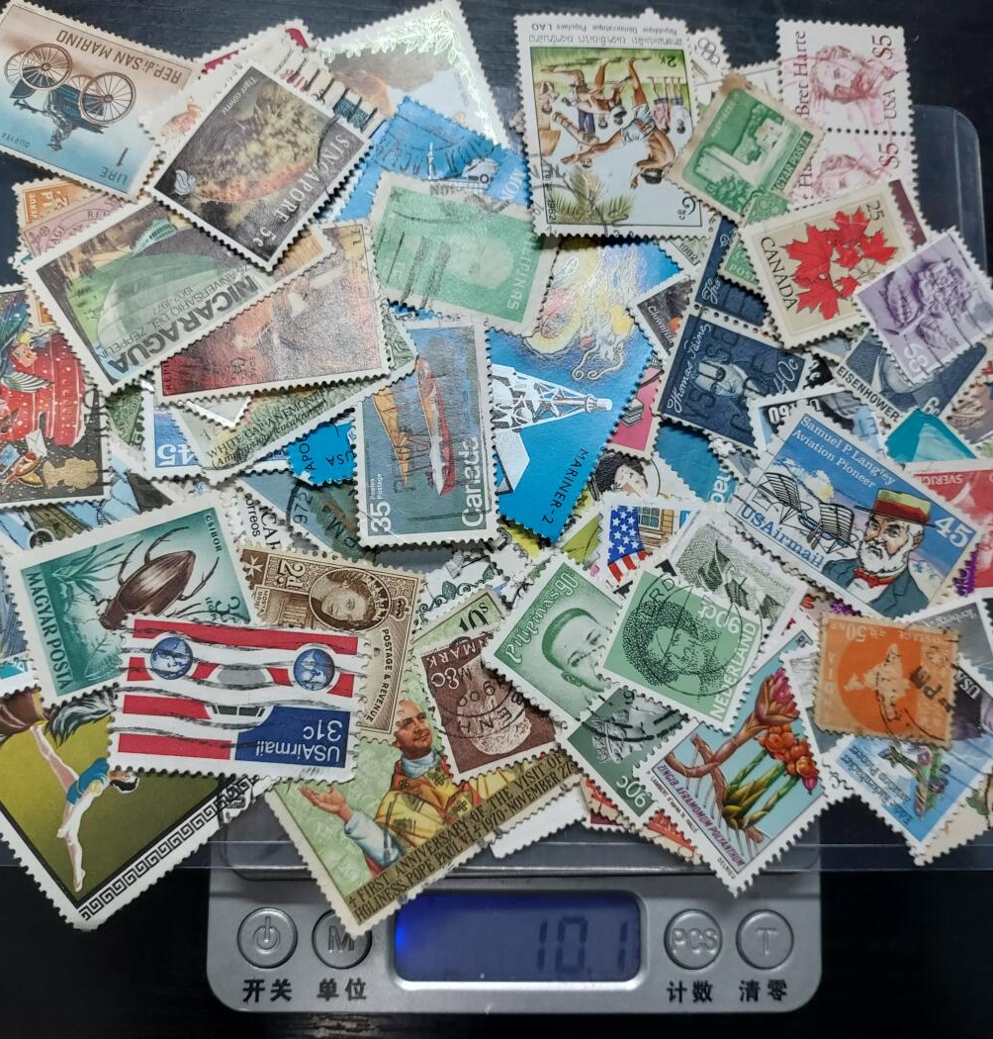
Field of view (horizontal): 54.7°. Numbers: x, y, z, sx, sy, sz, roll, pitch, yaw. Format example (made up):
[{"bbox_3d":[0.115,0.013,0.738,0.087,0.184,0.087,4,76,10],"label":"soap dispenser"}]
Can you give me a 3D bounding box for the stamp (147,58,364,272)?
[{"bbox_3d":[-0.043,-0.063,0.172,0.027,0.001,0.031,34,82,2],"label":"stamp"}]

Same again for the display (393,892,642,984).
[{"bbox_3d":[0.004,0.071,0.165,0.042,0.002,0.015,1,82,-2],"label":"display"}]

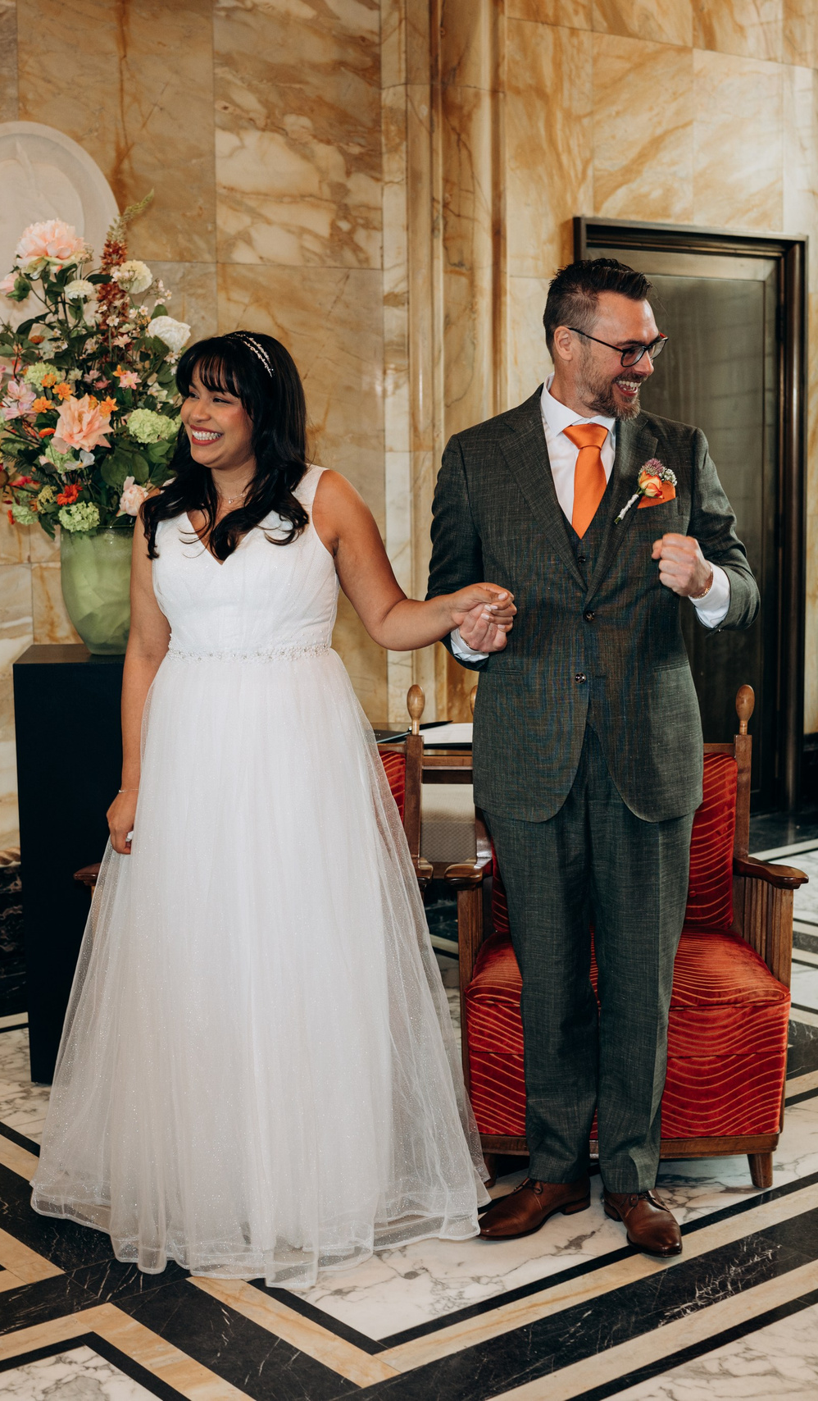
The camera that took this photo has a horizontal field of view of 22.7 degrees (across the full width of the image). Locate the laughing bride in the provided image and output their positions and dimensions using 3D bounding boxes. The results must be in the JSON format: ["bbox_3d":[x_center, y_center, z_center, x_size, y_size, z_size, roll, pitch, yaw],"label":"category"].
[{"bbox_3d":[-0.268,0.171,3.872,0.940,1.715,0.690,2,9,18],"label":"laughing bride"}]

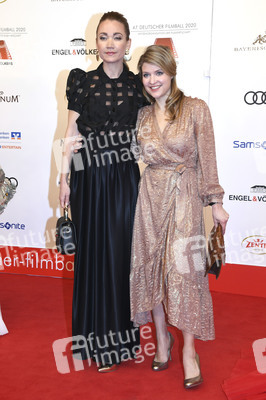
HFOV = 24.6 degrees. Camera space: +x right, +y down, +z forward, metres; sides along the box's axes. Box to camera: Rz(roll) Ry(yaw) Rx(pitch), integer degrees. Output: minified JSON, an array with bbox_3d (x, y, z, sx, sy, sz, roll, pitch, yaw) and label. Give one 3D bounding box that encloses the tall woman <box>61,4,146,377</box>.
[{"bbox_3d":[-0.129,-0.036,3.086,0.500,1.770,0.400,1,6,0],"label":"tall woman"}]

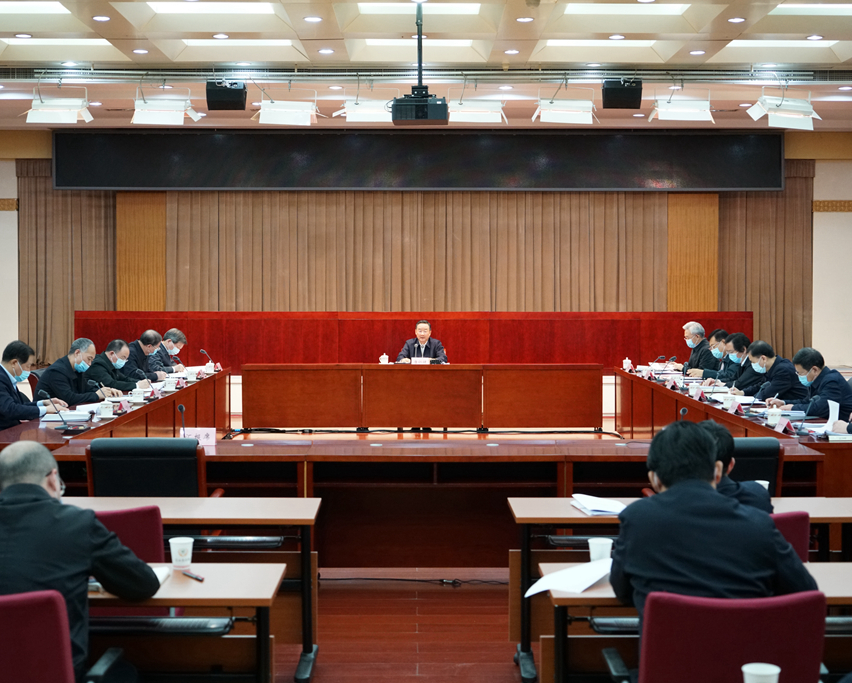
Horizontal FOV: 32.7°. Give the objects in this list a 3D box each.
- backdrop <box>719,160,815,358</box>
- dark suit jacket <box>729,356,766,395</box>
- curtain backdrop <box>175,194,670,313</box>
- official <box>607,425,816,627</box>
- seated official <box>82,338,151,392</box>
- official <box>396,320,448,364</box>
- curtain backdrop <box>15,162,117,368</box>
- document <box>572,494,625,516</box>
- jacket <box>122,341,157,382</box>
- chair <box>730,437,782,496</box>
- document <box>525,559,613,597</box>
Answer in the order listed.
[{"bbox_3d":[4.835,-1.107,20.600,1.370,2.950,0.180,0,2,0],"label":"backdrop"},{"bbox_3d":[2.869,0.377,12.750,0.500,0.580,0.520,0,2,-3],"label":"dark suit jacket"},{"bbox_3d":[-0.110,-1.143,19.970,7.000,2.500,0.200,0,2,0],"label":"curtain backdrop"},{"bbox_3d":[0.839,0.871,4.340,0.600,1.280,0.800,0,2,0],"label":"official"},{"bbox_3d":[-2.760,0.574,12.735,0.700,1.200,0.520,0,2,8],"label":"seated official"},{"bbox_3d":[-0.041,0.381,17.150,0.580,1.260,0.740,0,2,0],"label":"official"},{"bbox_3d":[-4.956,-1.088,19.972,1.360,2.820,0.200,0,2,0],"label":"curtain backdrop"},{"bbox_3d":[0.770,0.693,6.234,0.210,0.045,0.297,0,2,-11],"label":"document"},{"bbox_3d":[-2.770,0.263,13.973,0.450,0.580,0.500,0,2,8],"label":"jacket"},{"bbox_3d":[1.446,0.917,7.100,0.660,0.960,0.660,0,2,0],"label":"chair"},{"bbox_3d":[0.483,0.722,4.446,0.220,0.070,0.300,2,3,45],"label":"document"}]

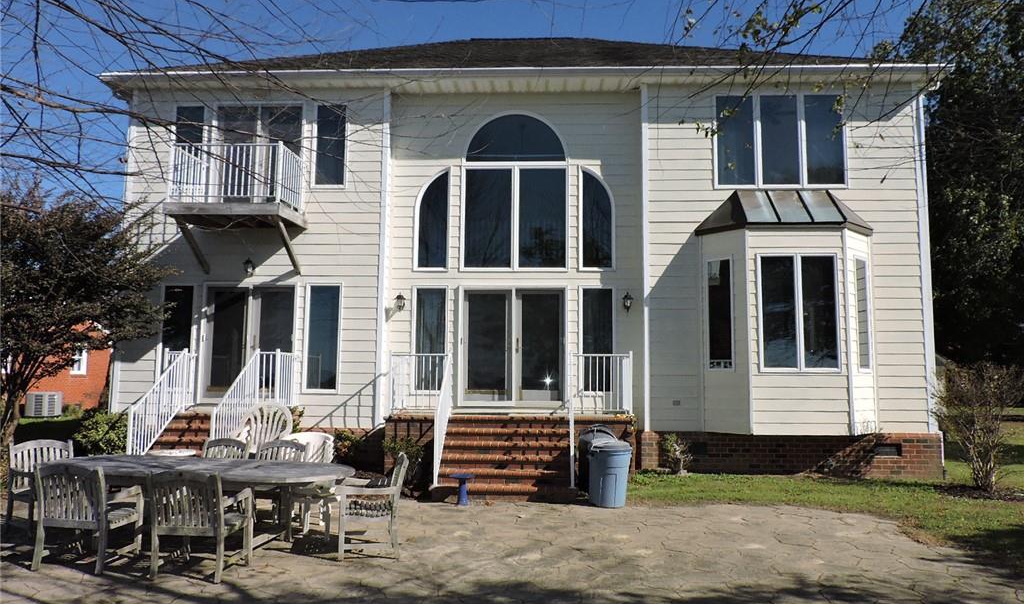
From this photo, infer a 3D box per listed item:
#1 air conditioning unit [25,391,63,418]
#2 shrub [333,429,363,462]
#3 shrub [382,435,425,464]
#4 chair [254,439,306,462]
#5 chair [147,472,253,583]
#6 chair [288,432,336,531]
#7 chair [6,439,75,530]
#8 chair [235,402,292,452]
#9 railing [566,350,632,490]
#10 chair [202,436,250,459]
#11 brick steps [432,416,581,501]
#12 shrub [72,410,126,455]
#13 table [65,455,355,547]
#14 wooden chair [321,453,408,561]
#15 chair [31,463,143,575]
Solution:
[{"bbox_3d":[-16.358,3.624,24.808,0.780,0.760,0.780,0,-6,3],"label":"air conditioning unit"},{"bbox_3d":[-2.626,2.343,11.200,0.600,0.720,0.550,0,-6,0],"label":"shrub"},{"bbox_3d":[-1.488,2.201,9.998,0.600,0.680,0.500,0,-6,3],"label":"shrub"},{"bbox_3d":[-2.435,1.845,6.958,0.600,0.880,0.640,-1,-6,14],"label":"chair"},{"bbox_3d":[-2.486,1.749,5.801,0.590,0.880,0.600,0,-6,6],"label":"chair"},{"bbox_3d":[-2.133,1.880,7.444,0.620,0.920,0.620,0,-6,8],"label":"chair"},{"bbox_3d":[-4.834,1.908,7.444,0.590,0.880,0.590,-3,-7,32],"label":"chair"},{"bbox_3d":[-2.863,1.683,8.102,0.600,1.000,0.620,-3,-7,32],"label":"chair"},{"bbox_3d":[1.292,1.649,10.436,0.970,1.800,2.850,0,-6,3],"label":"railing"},{"bbox_3d":[-3.194,1.926,7.501,0.580,0.880,0.580,-1,-6,12],"label":"chair"},{"bbox_3d":[-0.032,2.147,9.903,1.880,1.000,1.400,0,-6,3],"label":"brick steps"},{"bbox_3d":[-6.071,2.093,10.500,0.880,1.000,0.850,0,-6,0],"label":"shrub"},{"bbox_3d":[-2.799,1.897,6.545,3.100,0.740,1.180,-2,-7,21],"label":"table"},{"bbox_3d":[-1.211,1.790,6.345,0.640,0.880,0.600,2,-6,-9],"label":"wooden chair"},{"bbox_3d":[-3.485,1.712,5.861,0.620,0.890,0.650,0,-6,5],"label":"chair"}]

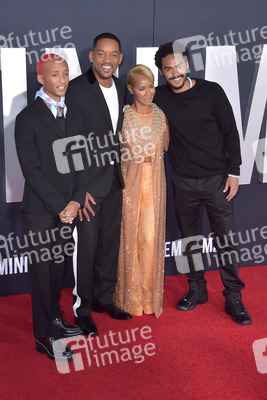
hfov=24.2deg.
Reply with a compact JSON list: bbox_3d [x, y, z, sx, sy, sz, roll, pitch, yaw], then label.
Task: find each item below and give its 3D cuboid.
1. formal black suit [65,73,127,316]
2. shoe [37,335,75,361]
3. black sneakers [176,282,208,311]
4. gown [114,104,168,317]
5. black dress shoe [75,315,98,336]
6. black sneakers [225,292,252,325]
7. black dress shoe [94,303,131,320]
[{"bbox_3d":[-0.241,-0.003,4.015,0.510,1.600,0.350,-9,18,-32],"label":"formal black suit"},{"bbox_3d":[-0.471,0.864,3.750,0.295,0.115,0.112,13,19,38],"label":"shoe"},{"bbox_3d":[0.429,0.679,4.477,0.110,0.160,0.285,14,20,42],"label":"black sneakers"},{"bbox_3d":[0.047,0.076,4.144,0.380,1.420,0.310,-1,15,-8],"label":"gown"},{"bbox_3d":[-0.311,0.777,4.075,0.105,0.120,0.295,-6,16,-24],"label":"black dress shoe"},{"bbox_3d":[0.734,0.730,4.298,0.110,0.160,0.285,-6,16,-23],"label":"black sneakers"},{"bbox_3d":[-0.144,0.735,4.327,0.305,0.115,0.108,11,18,34],"label":"black dress shoe"}]

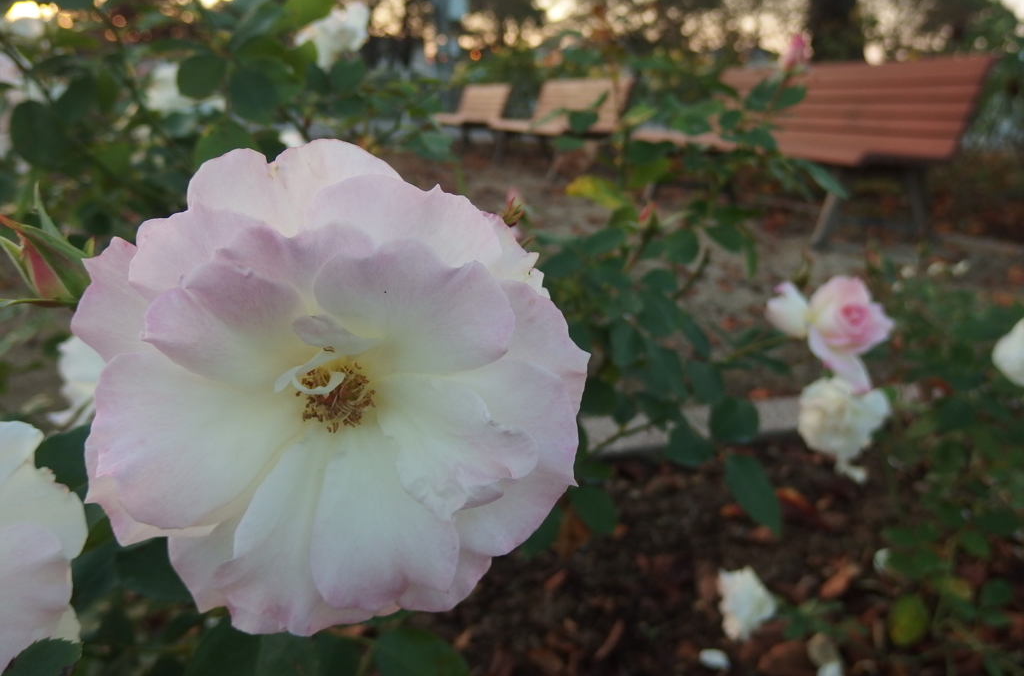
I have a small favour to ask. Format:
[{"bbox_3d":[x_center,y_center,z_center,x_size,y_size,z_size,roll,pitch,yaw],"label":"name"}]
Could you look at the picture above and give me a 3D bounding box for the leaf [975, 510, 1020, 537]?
[{"bbox_3d":[0.591,0.226,0.900,0.056,0.034,0.030,12,22,35],"label":"leaf"}]

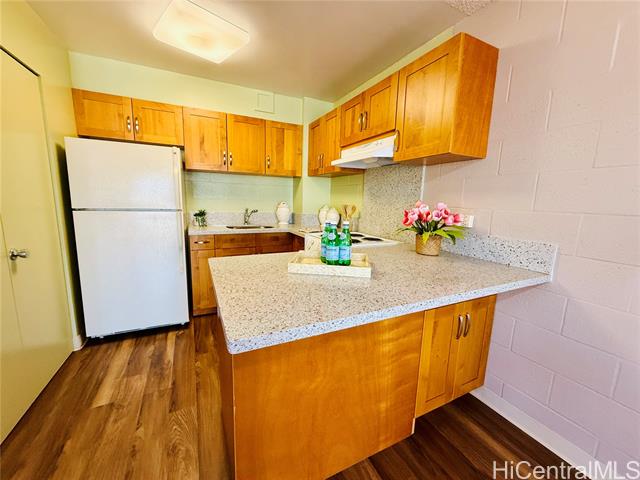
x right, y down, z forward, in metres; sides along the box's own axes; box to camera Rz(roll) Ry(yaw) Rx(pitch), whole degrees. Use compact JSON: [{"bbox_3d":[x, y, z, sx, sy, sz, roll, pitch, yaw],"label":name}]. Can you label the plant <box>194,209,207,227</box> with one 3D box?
[{"bbox_3d":[-1.347,-0.246,2.935,0.130,0.205,0.130,-3,10,-26],"label":"plant"}]

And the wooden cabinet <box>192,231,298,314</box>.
[{"bbox_3d":[-0.924,0.337,3.098,1.095,0.880,0.580,-3,10,-26],"label":"wooden cabinet"}]

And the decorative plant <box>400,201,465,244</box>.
[{"bbox_3d":[0.747,-0.117,1.716,0.410,0.320,0.360,5,10,23],"label":"decorative plant"}]

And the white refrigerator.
[{"bbox_3d":[-1.730,0.003,2.512,0.759,1.678,0.720,-3,10,-26],"label":"white refrigerator"}]

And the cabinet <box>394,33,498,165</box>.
[{"bbox_3d":[0.778,-0.825,1.667,0.324,0.602,0.457,-3,10,-26],"label":"cabinet"}]

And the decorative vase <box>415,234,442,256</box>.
[{"bbox_3d":[0.752,0.024,1.776,0.160,0.140,0.160,-3,10,-26],"label":"decorative vase"}]

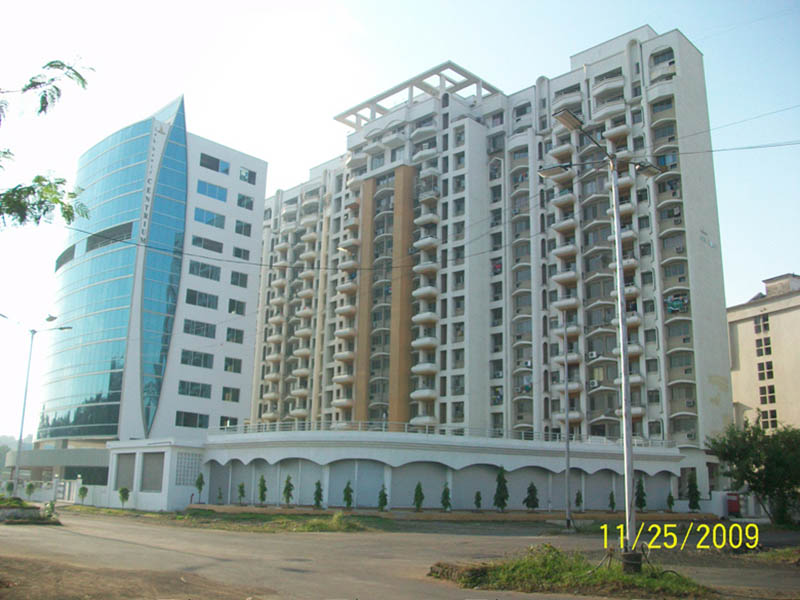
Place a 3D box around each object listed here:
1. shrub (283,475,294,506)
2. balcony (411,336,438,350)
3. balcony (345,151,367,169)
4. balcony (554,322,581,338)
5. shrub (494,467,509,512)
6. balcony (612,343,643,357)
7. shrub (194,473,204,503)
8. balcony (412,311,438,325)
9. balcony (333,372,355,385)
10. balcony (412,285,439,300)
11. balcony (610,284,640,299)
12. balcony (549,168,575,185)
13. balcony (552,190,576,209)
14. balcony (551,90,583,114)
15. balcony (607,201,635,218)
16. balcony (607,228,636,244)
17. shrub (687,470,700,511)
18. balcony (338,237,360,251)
[{"bbox_3d":[-5.951,10.182,39.472,0.621,1.789,0.621,1,-14,0],"label":"shrub"},{"bbox_3d":[2.877,5.179,85.314,1.200,1.050,3.000,15,-19,-43],"label":"balcony"},{"bbox_3d":[-6.203,-19.087,100.168,3.417,1.300,1.300,-12,-20,43],"label":"balcony"},{"bbox_3d":[17.101,3.123,76.160,2.548,1.204,1.300,-12,-20,43],"label":"balcony"},{"bbox_3d":[5.490,10.223,40.000,0.750,2.500,0.750,2,-14,0],"label":"shrub"},{"bbox_3d":[22.486,4.917,73.662,1.650,1.170,2.700,14,-18,-43],"label":"balcony"},{"bbox_3d":[-9.845,9.302,36.644,0.493,1.510,0.493,1,-13,0],"label":"shrub"},{"bbox_3d":[2.980,2.294,86.005,1.200,1.050,3.000,15,-19,-43],"label":"balcony"},{"bbox_3d":[-7.411,10.020,94.497,1.650,1.170,2.700,14,-18,-43],"label":"balcony"},{"bbox_3d":[2.820,-0.910,87.339,1.650,1.170,2.700,14,-18,-43],"label":"balcony"},{"bbox_3d":[22.667,-0.568,74.306,2.550,1.080,1.450,-12,-20,43],"label":"balcony"},{"bbox_3d":[18.488,-13.764,83.829,1.200,1.050,2.800,15,-19,-43],"label":"balcony"},{"bbox_3d":[18.423,-10.866,83.093,1.200,1.050,2.800,15,-19,-43],"label":"balcony"},{"bbox_3d":[18.728,-22.602,83.897,1.500,1.150,3.400,14,-18,-43],"label":"balcony"},{"bbox_3d":[21.992,-9.126,74.249,2.609,1.050,1.300,-12,-20,43],"label":"balcony"},{"bbox_3d":[22.710,-6.593,76.405,1.650,1.170,2.700,14,-18,-43],"label":"balcony"},{"bbox_3d":[17.721,11.532,44.650,0.820,2.553,0.820,1,-14,0],"label":"shrub"},{"bbox_3d":[-6.814,-7.470,97.247,3.312,1.050,1.300,-12,-20,43],"label":"balcony"}]

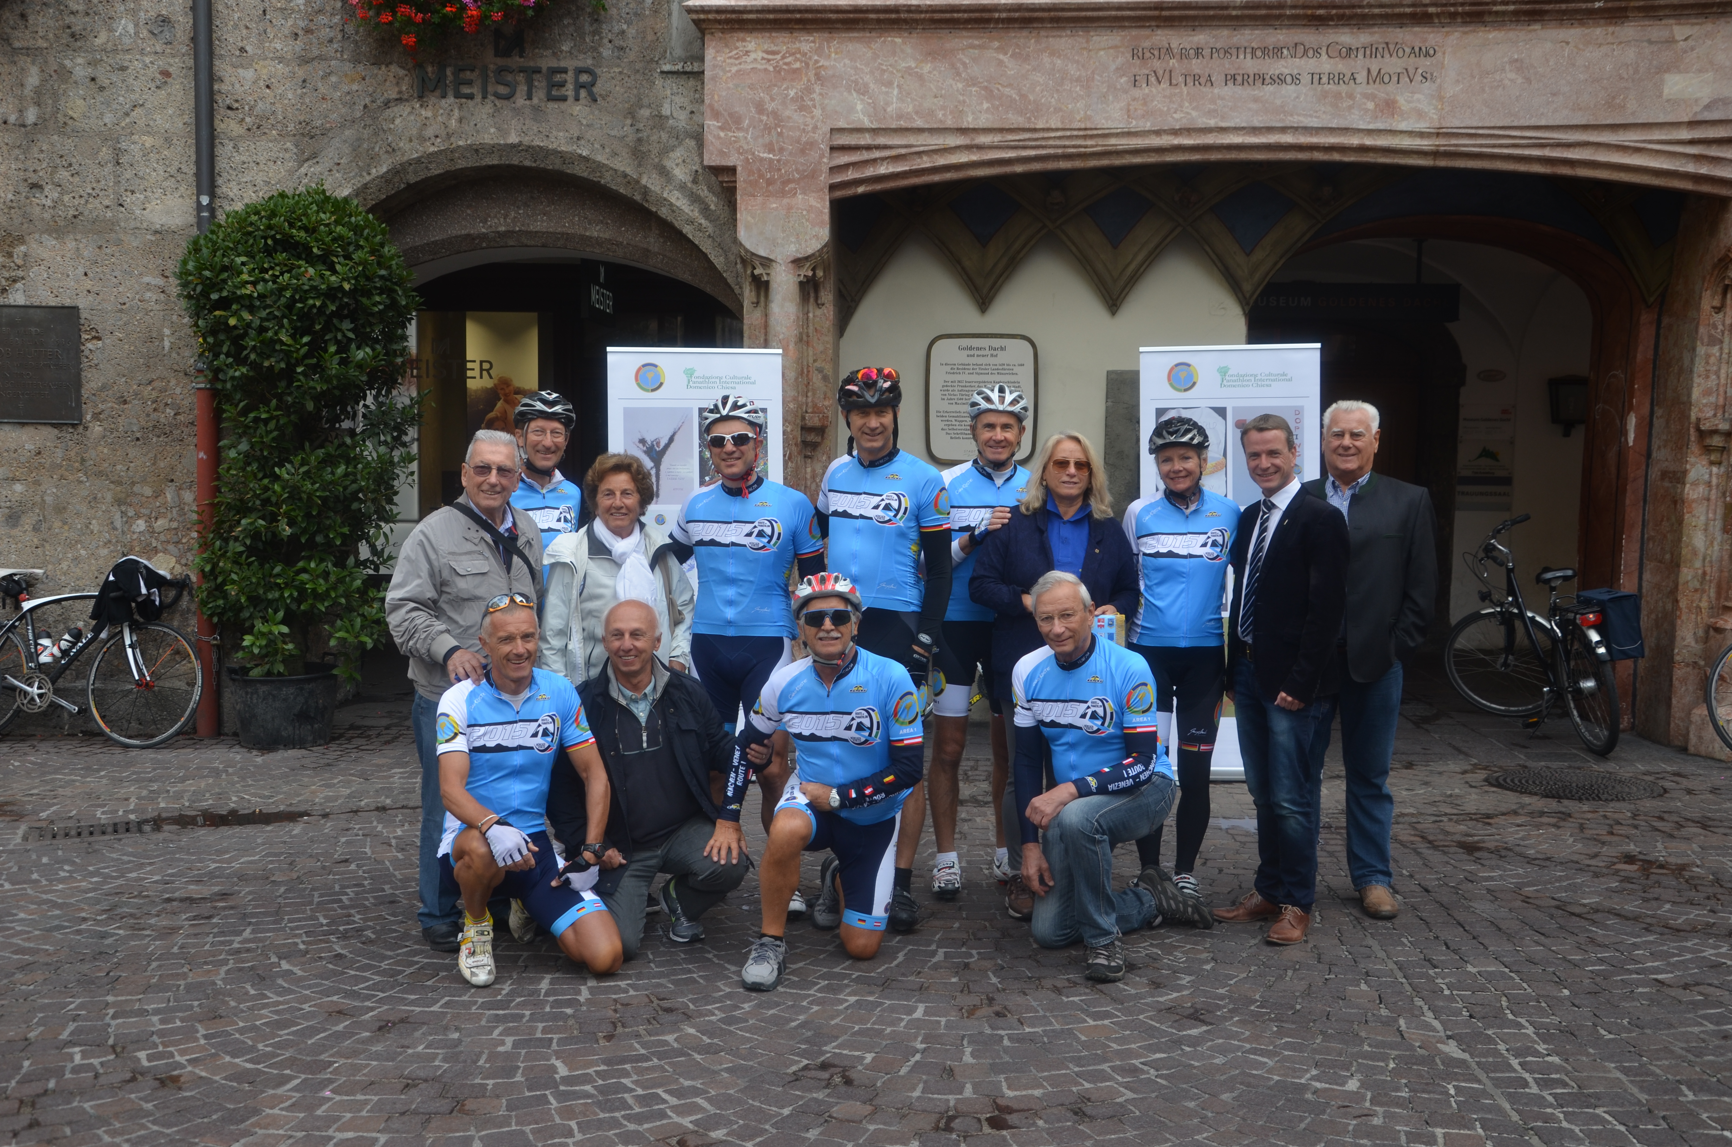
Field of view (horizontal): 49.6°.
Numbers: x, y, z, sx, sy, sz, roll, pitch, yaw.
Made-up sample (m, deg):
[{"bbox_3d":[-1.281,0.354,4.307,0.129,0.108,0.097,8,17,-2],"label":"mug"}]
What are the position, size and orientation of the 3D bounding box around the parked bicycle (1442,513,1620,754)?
[{"bbox_3d":[3.678,0.311,10.214,0.620,1.160,1.650,0,5,-5],"label":"parked bicycle"}]

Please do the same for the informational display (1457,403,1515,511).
[{"bbox_3d":[4.535,-0.838,13.724,0.395,0.770,0.030,1,5,3],"label":"informational display"}]

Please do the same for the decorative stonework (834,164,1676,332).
[{"bbox_3d":[2.141,-1.765,10.092,4.600,0.900,0.700,1,5,2],"label":"decorative stonework"}]

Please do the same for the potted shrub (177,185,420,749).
[{"bbox_3d":[-2.927,-0.544,9.608,1.220,2.880,1.100,0,5,0],"label":"potted shrub"}]

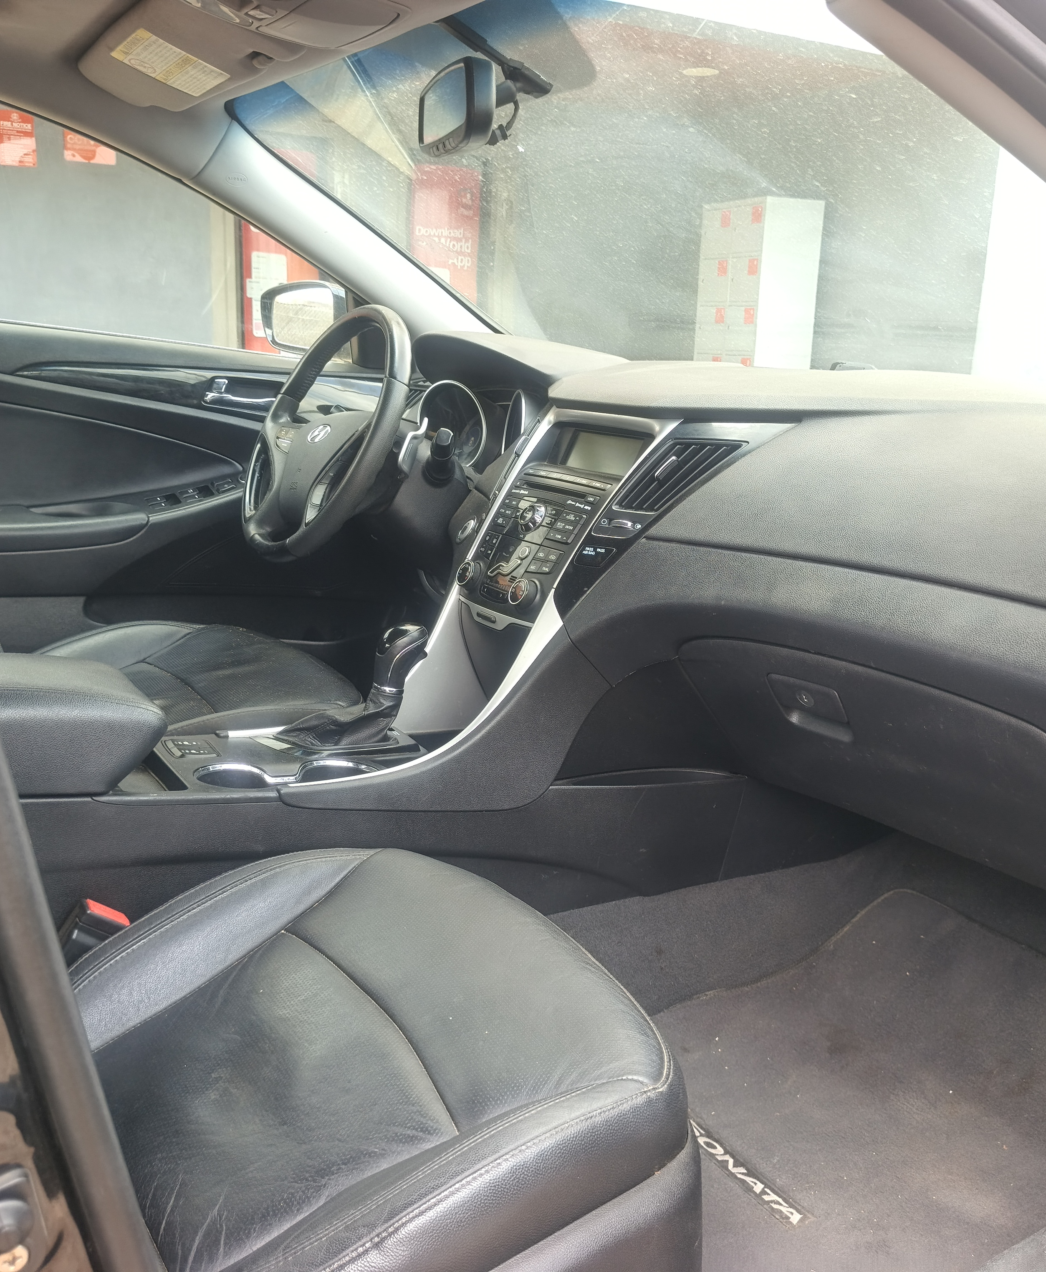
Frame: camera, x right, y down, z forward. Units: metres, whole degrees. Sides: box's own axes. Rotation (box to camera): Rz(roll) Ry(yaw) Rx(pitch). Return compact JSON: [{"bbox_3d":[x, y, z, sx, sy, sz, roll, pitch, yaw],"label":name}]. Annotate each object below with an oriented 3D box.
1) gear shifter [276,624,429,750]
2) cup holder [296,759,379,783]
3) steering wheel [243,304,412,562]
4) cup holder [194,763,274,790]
[{"bbox_3d":[-0.179,0.049,1.232,0.160,0.135,0.095,-6,15,-31],"label":"gear shifter"},{"bbox_3d":[-0.192,0.167,1.163,0.080,0.060,0.080,-6,15,-31],"label":"cup holder"},{"bbox_3d":[-0.256,-0.267,1.531,0.100,0.380,0.380,24,-1,-34],"label":"steering wheel"},{"bbox_3d":[-0.283,0.168,1.112,0.080,0.060,0.080,-6,15,-31],"label":"cup holder"}]

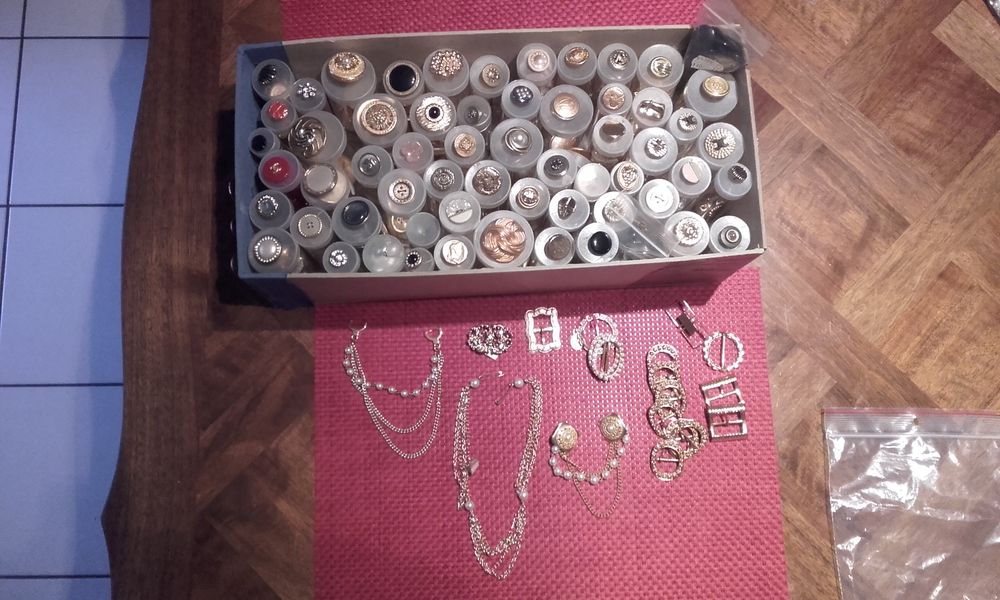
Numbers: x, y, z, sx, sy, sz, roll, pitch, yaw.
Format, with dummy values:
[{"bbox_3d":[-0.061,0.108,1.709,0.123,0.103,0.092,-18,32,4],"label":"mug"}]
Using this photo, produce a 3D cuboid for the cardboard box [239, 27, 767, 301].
[{"bbox_3d":[-0.002,-0.090,0.599,0.335,0.114,0.156,-3,81,-2],"label":"cardboard box"}]

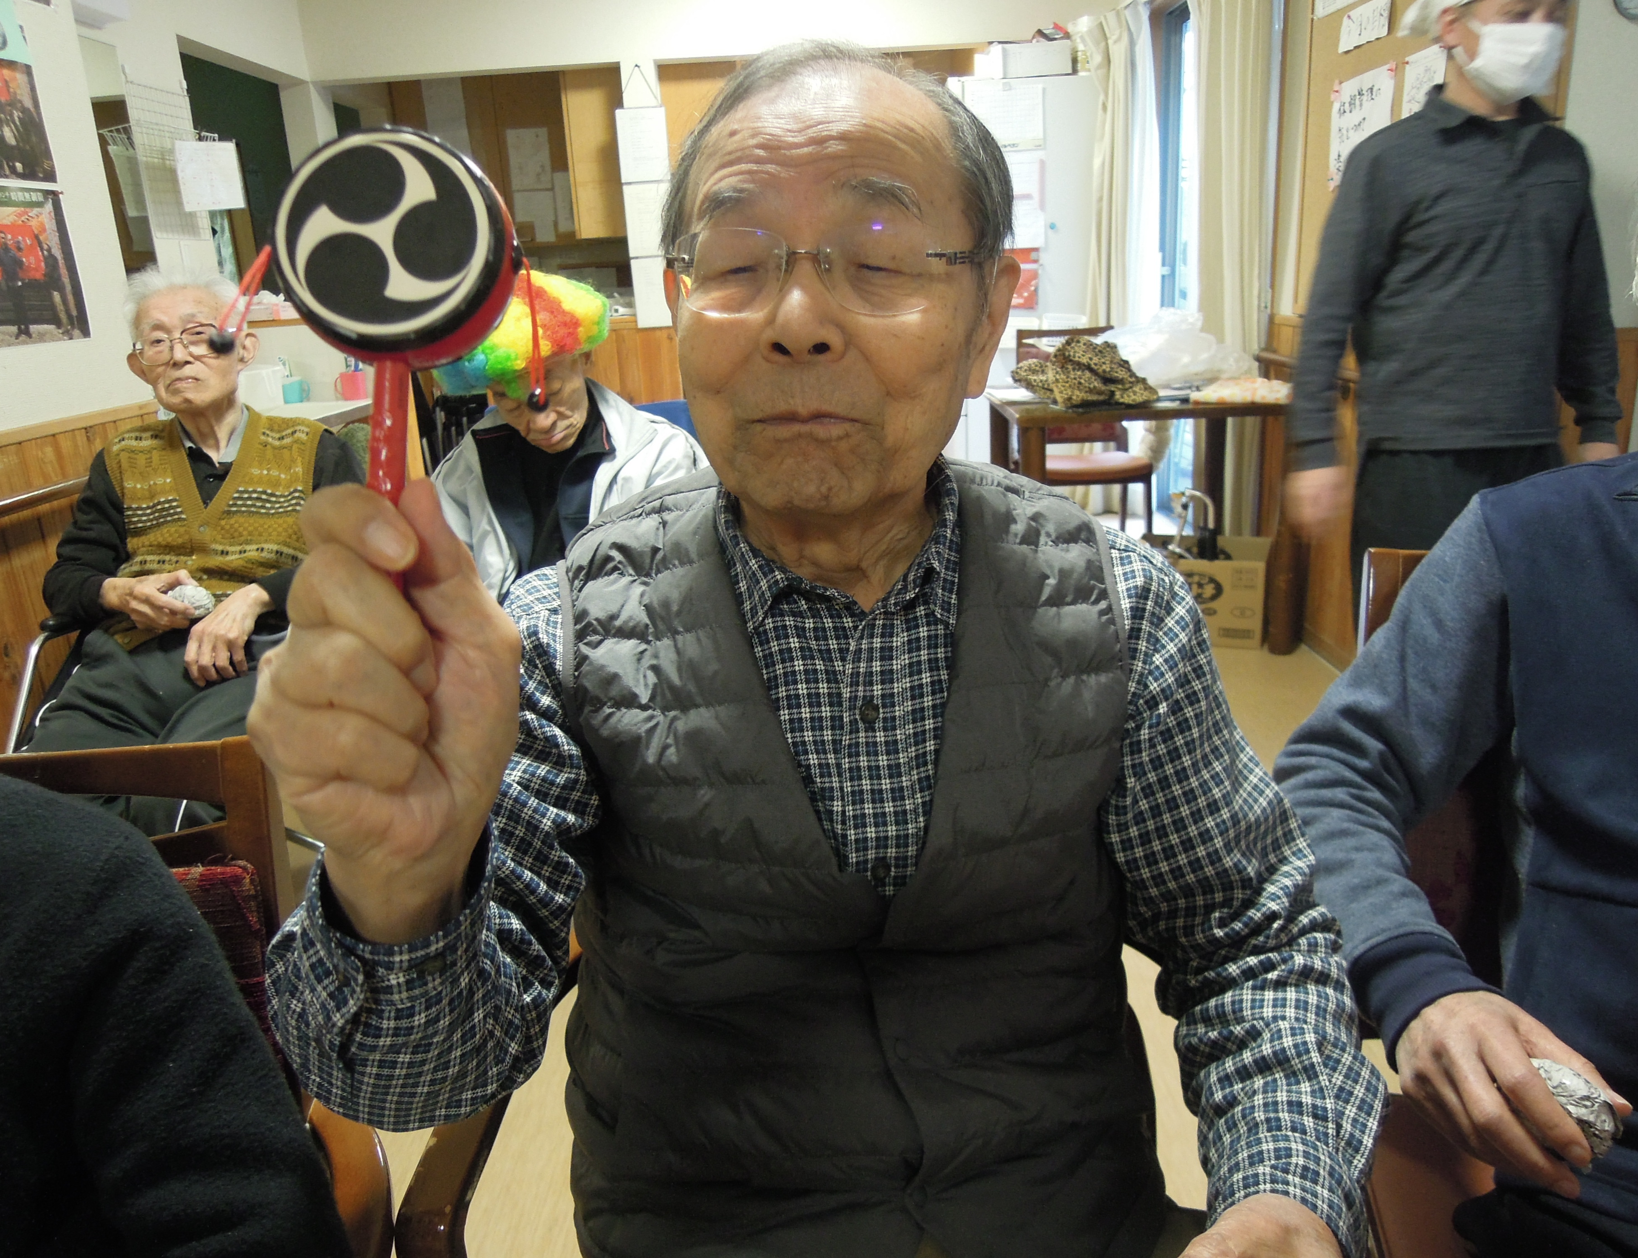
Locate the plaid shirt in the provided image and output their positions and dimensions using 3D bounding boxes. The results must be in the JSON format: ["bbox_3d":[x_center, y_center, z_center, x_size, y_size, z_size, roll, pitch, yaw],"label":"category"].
[{"bbox_3d":[0.026,0.156,0.663,0.520,0.490,0.440,-3,17,0],"label":"plaid shirt"}]

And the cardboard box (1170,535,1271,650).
[{"bbox_3d":[1.170,-0.124,3.587,0.390,0.268,0.320,3,18,18],"label":"cardboard box"}]

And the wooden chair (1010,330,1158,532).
[{"bbox_3d":[0.976,-0.648,4.330,0.450,0.866,0.520,-3,17,0],"label":"wooden chair"}]

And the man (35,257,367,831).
[{"bbox_3d":[-0.898,0.054,1.776,0.530,1.170,0.850,-10,18,-21],"label":"man"}]

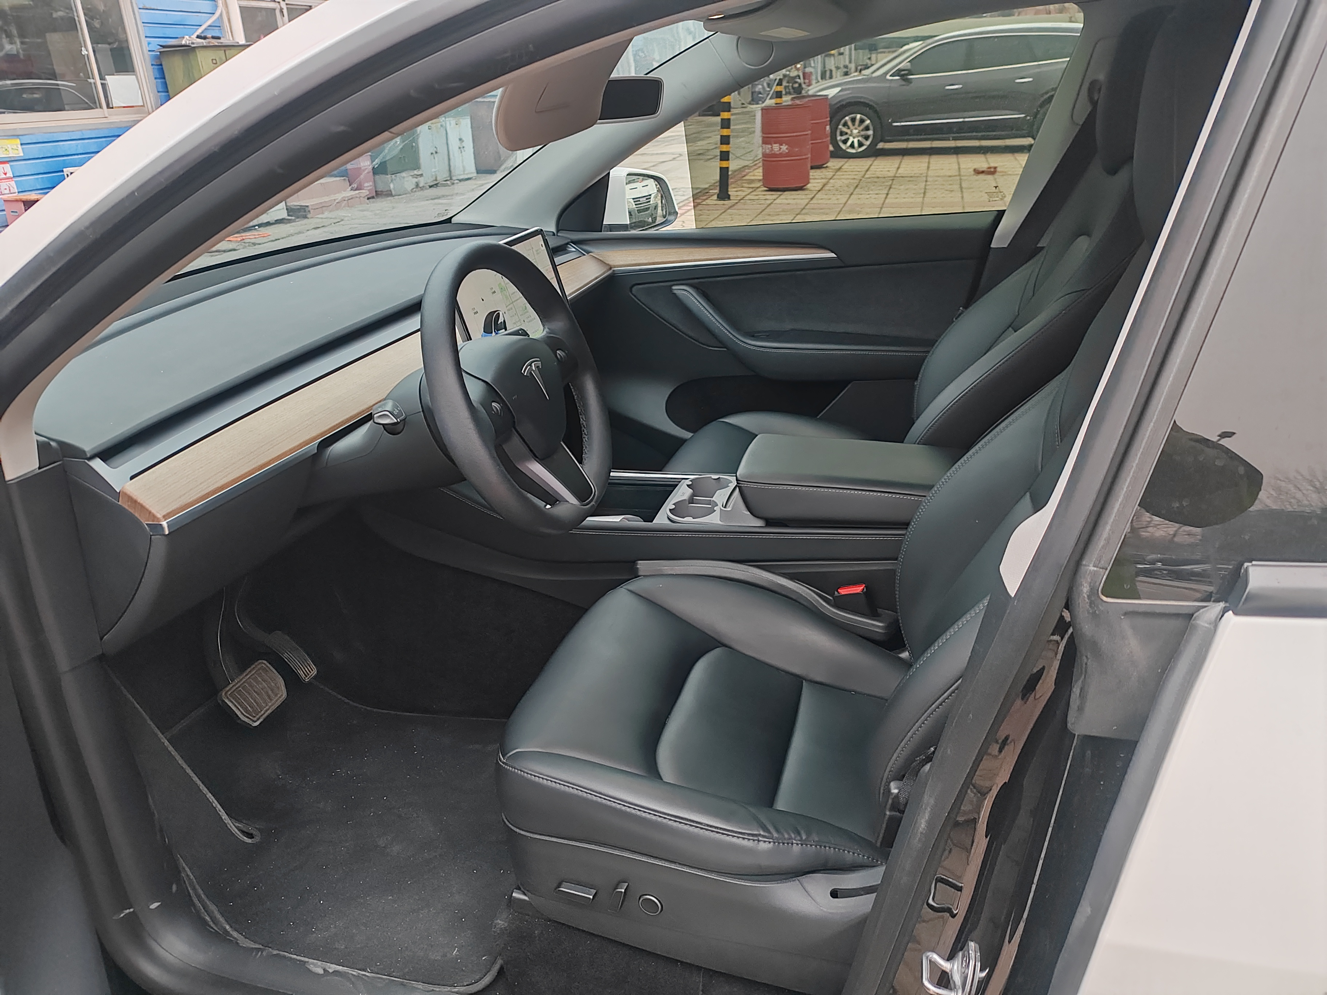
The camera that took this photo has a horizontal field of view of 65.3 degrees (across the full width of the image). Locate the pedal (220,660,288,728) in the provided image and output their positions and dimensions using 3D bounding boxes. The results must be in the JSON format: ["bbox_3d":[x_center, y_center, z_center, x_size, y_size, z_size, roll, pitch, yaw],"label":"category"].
[{"bbox_3d":[-0.655,0.316,1.659,0.023,0.073,0.100,-39,6,29],"label":"pedal"}]

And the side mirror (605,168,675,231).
[{"bbox_3d":[-0.073,-0.717,2.517,0.125,0.168,0.205,13,27,30],"label":"side mirror"}]

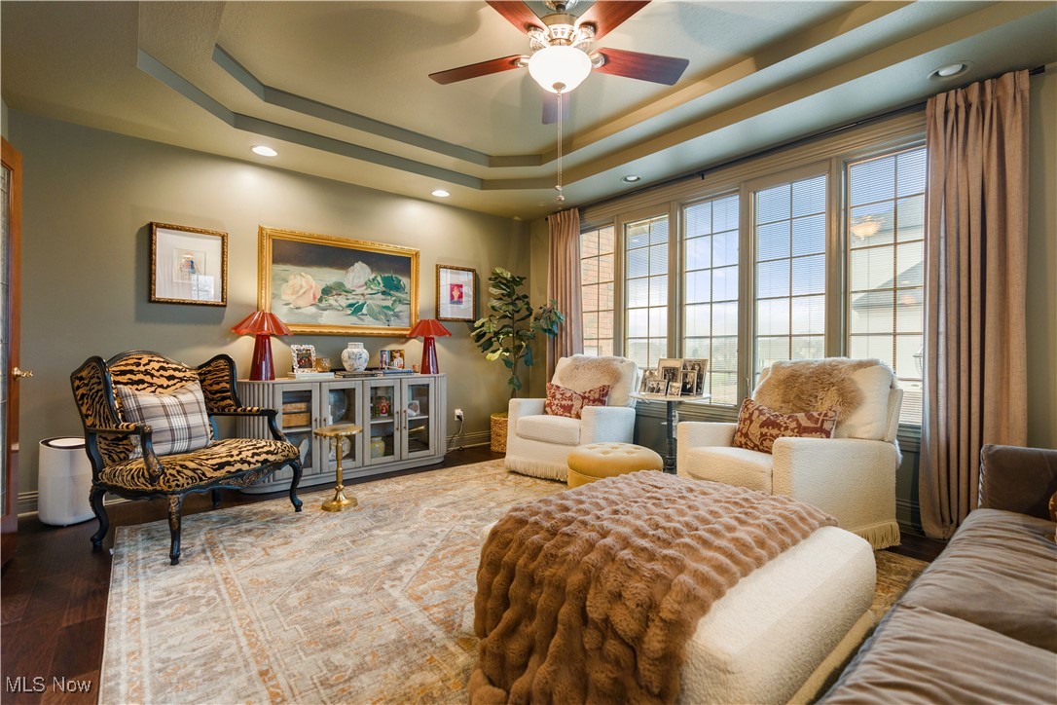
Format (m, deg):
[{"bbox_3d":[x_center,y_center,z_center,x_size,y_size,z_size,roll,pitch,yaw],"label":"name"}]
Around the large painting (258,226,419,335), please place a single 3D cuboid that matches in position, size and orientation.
[{"bbox_3d":[-1.567,-0.561,4.052,1.345,0.832,0.055,0,1,-39],"label":"large painting"}]

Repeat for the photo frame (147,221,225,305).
[{"bbox_3d":[-2.428,-0.615,3.372,0.452,0.556,0.035,0,1,-39],"label":"photo frame"}]

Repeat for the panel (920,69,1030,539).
[{"bbox_3d":[2.354,-0.179,2.500,0.130,2.420,0.390,-1,2,-39],"label":"panel"}]

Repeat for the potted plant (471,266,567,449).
[{"bbox_3d":[-0.102,0.071,4.681,0.900,1.830,0.780,0,1,0],"label":"potted plant"}]

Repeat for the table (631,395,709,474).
[{"bbox_3d":[1.018,0.658,3.378,0.560,0.690,0.560,0,1,-39],"label":"table"}]

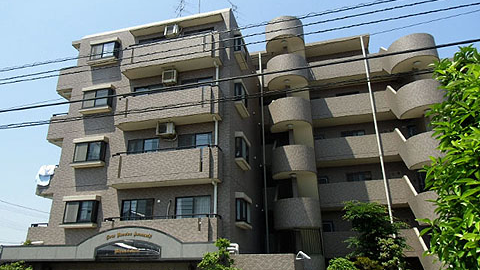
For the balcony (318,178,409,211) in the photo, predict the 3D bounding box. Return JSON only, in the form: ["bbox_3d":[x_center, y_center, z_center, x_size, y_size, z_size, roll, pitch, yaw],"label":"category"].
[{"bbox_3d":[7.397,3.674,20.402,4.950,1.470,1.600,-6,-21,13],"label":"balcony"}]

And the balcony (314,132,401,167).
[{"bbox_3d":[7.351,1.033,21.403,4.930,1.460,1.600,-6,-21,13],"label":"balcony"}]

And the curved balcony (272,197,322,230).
[{"bbox_3d":[2.962,4.210,17.544,2.460,1.500,1.750,-6,-21,13],"label":"curved balcony"}]

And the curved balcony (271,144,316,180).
[{"bbox_3d":[2.959,1.522,18.551,2.450,1.460,1.750,-6,-21,13],"label":"curved balcony"}]

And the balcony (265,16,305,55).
[{"bbox_3d":[2.869,-6.510,21.582,2.450,1.430,1.750,-6,-21,13],"label":"balcony"}]

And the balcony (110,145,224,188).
[{"bbox_3d":[-3.202,1.518,14.388,4.990,1.420,1.100,-6,-21,13],"label":"balcony"}]

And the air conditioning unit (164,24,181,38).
[{"bbox_3d":[-3.426,-5.290,17.059,0.730,0.570,0.310,-6,-21,13],"label":"air conditioning unit"}]

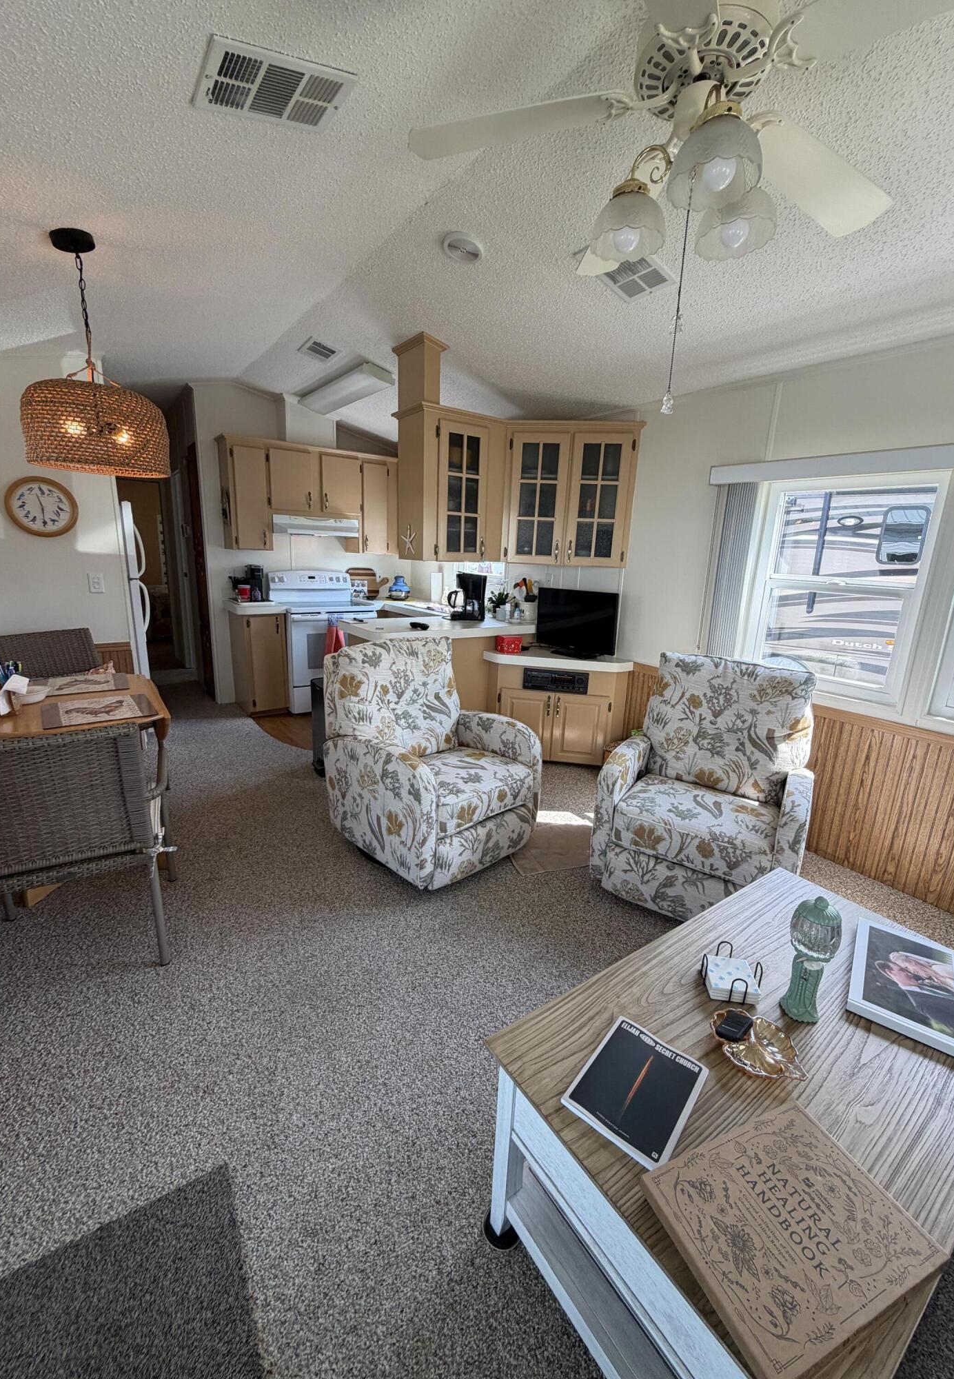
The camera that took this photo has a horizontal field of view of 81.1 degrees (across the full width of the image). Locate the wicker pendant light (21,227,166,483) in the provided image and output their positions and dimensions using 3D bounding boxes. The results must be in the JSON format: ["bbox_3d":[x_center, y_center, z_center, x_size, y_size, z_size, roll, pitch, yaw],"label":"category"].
[{"bbox_3d":[-1.458,-1.234,2.104,0.480,0.810,0.480,-8,18,-35],"label":"wicker pendant light"}]

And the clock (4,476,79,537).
[{"bbox_3d":[-2.503,-1.049,3.214,0.345,0.345,0.050,-8,17,-35],"label":"clock"}]

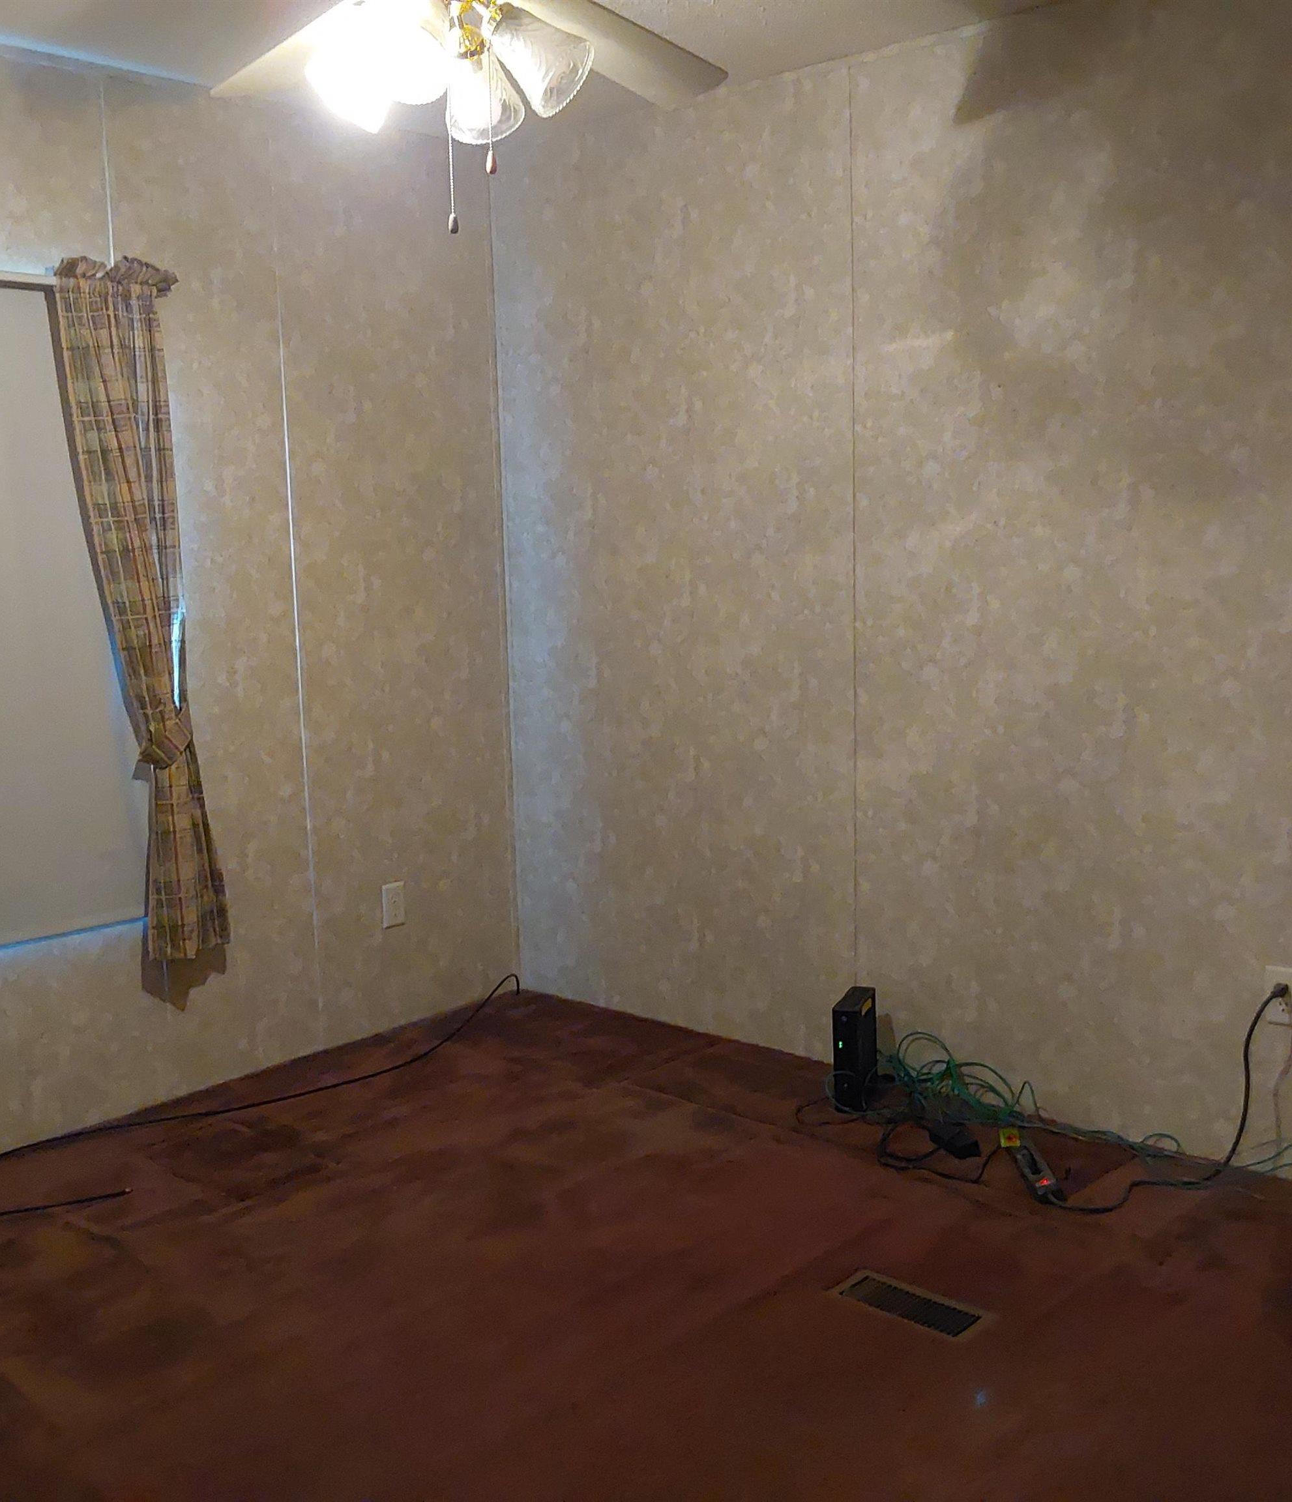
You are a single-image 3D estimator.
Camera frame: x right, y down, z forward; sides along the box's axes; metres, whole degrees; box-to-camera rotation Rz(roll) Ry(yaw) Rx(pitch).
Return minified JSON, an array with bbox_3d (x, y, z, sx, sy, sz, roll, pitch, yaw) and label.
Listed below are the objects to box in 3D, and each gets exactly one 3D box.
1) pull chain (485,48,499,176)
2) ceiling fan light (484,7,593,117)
[{"bbox_3d":[-0.210,-0.875,2.221,0.015,0.165,0.015,-1,8,0],"label":"pull chain"},{"bbox_3d":[-0.152,-0.957,2.215,0.120,0.135,0.120,-43,-13,-13],"label":"ceiling fan light"}]

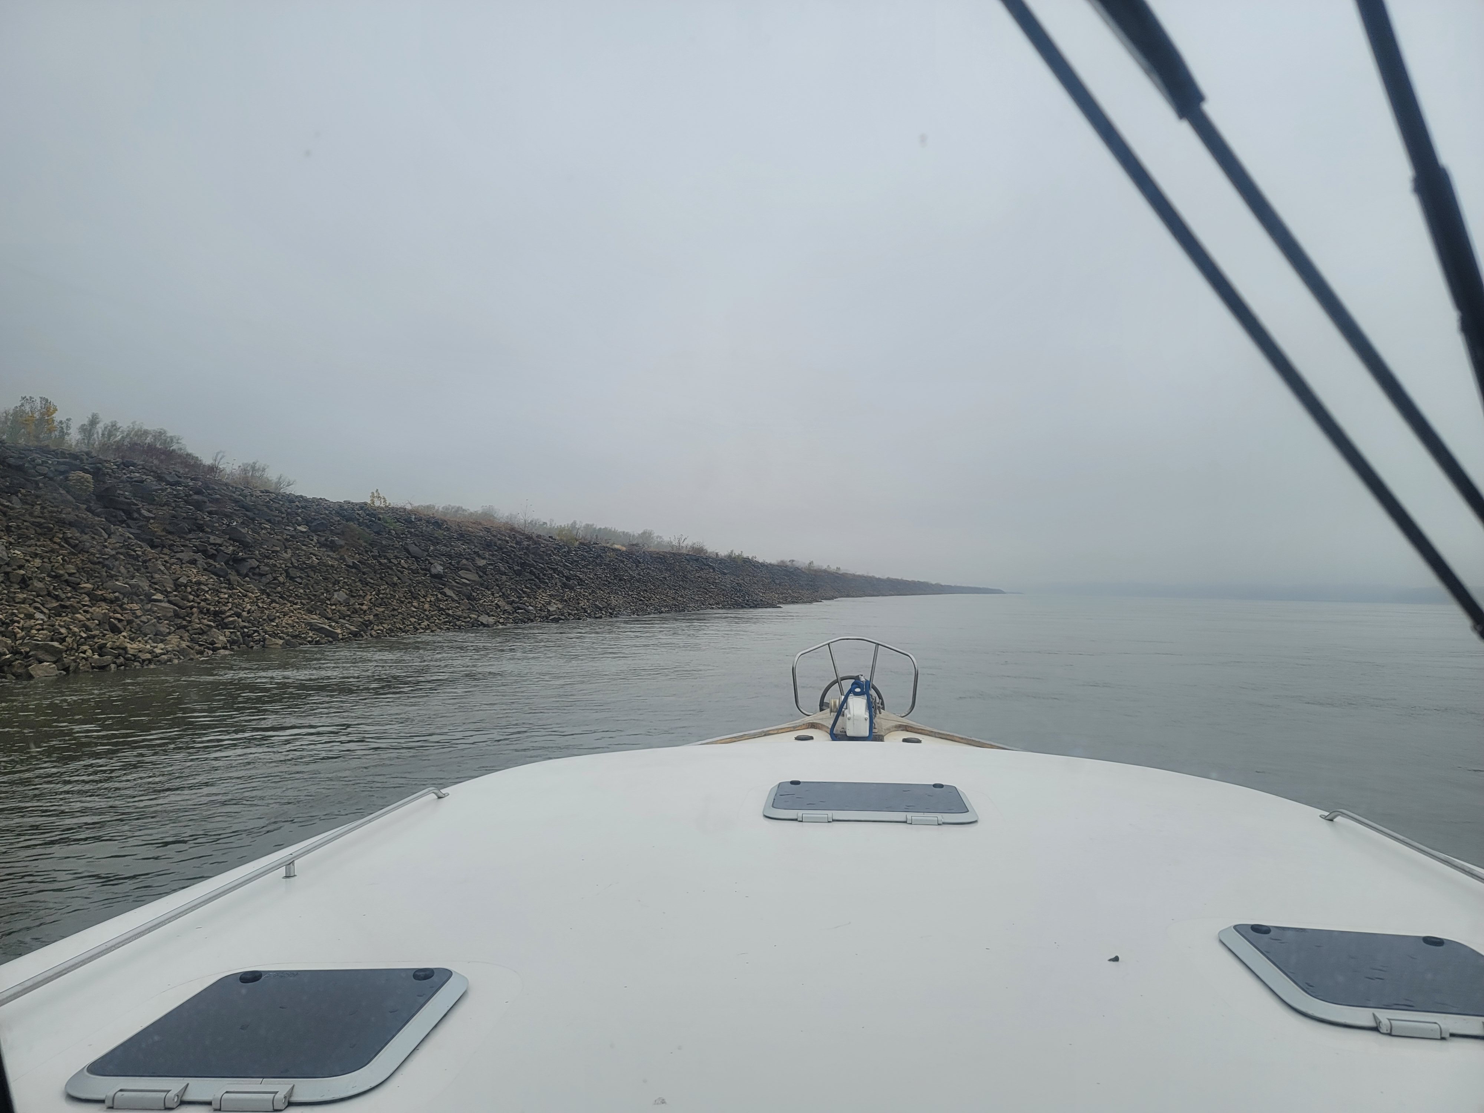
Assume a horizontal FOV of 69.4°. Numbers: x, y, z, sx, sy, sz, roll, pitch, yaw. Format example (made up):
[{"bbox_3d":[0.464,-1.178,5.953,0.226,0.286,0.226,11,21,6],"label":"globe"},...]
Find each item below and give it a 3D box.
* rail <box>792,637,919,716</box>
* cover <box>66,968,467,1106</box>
[{"bbox_3d":[0.778,0.819,7.350,0.820,0.480,0.800,1,-2,5],"label":"rail"},{"bbox_3d":[-0.702,0.728,1.659,0.465,0.030,0.465,-1,-2,4],"label":"cover"}]

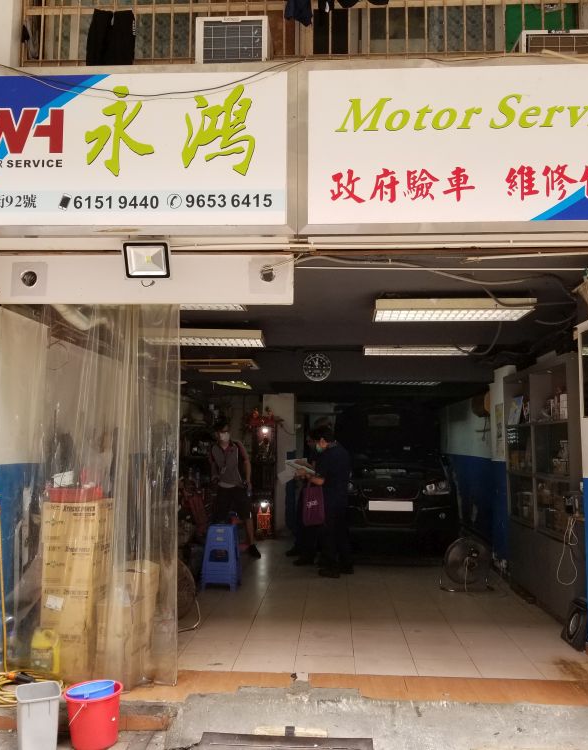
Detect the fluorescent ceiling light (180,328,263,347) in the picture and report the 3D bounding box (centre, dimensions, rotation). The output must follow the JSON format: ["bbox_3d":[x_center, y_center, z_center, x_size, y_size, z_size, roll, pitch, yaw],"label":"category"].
[{"bbox_3d":[-0.919,-0.378,7.825,1.220,0.085,0.610,1,-5,-2],"label":"fluorescent ceiling light"}]

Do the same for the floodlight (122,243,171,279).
[{"bbox_3d":[-0.849,-0.681,4.390,0.280,0.225,0.100,0,23,3],"label":"floodlight"}]

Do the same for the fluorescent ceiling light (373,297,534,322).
[{"bbox_3d":[1.247,-0.516,5.987,1.210,0.090,0.610,0,-5,3],"label":"fluorescent ceiling light"}]

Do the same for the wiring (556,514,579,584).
[{"bbox_3d":[2.166,1.387,5.942,0.167,0.560,0.120,0,-5,3],"label":"wiring"}]

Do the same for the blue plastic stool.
[{"bbox_3d":[-0.757,1.845,7.683,0.380,0.640,0.380,1,-5,-5],"label":"blue plastic stool"}]

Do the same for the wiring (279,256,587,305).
[{"bbox_3d":[0.906,-0.627,5.081,1.930,0.220,0.500,0,-5,3],"label":"wiring"}]

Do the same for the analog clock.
[{"bbox_3d":[0.294,-0.097,9.419,0.350,0.350,0.050,0,-5,3],"label":"analog clock"}]

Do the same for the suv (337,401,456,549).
[{"bbox_3d":[1.263,1.535,11.055,1.800,1.880,4.500,0,-5,3],"label":"suv"}]

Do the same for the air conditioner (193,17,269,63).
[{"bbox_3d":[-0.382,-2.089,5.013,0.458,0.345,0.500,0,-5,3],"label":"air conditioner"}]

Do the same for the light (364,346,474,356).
[{"bbox_3d":[1.389,-0.309,8.354,1.210,0.090,0.600,0,-5,3],"label":"light"}]

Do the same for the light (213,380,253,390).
[{"bbox_3d":[-1.013,0.131,12.008,0.600,0.100,0.900,0,-5,3],"label":"light"}]

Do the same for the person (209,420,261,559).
[{"bbox_3d":[-0.805,1.491,9.965,0.600,1.740,0.400,1,-5,-3],"label":"person"}]

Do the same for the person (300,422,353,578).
[{"bbox_3d":[0.348,1.418,8.453,0.560,1.660,0.480,1,-5,-11],"label":"person"}]

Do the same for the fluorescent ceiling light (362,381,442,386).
[{"bbox_3d":[1.635,0.114,11.712,1.210,0.070,0.620,0,-5,3],"label":"fluorescent ceiling light"}]

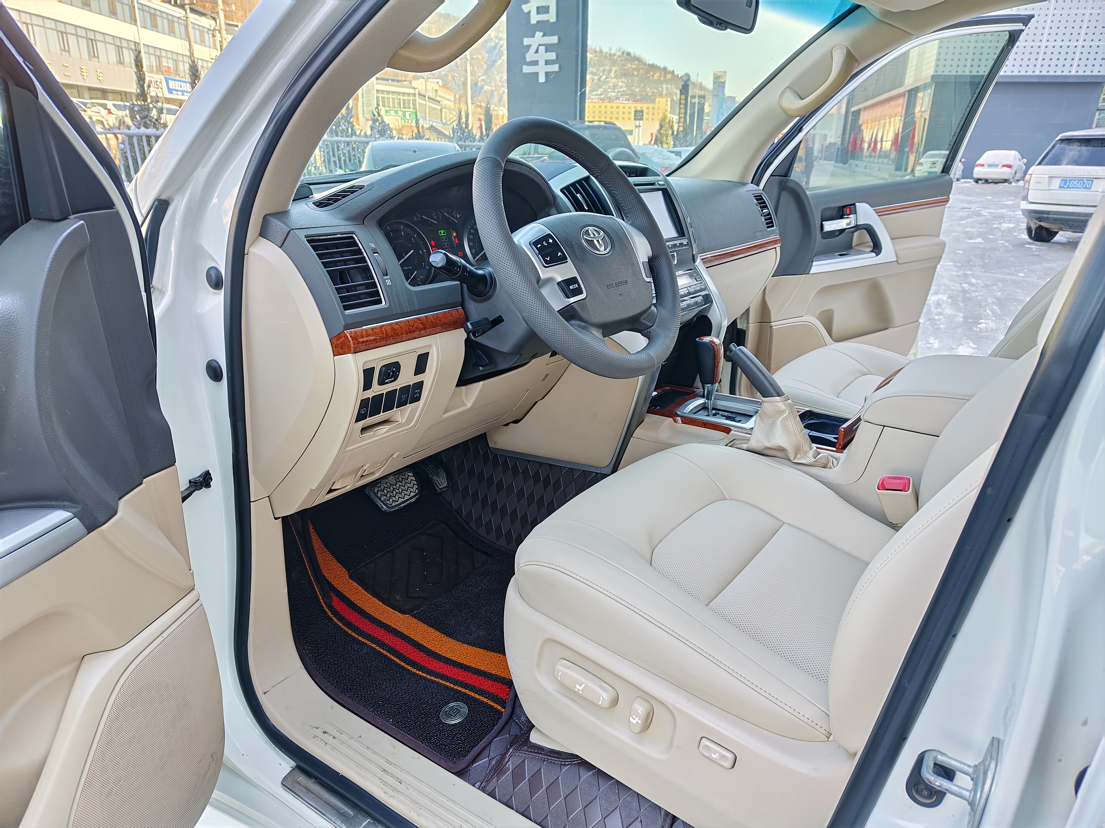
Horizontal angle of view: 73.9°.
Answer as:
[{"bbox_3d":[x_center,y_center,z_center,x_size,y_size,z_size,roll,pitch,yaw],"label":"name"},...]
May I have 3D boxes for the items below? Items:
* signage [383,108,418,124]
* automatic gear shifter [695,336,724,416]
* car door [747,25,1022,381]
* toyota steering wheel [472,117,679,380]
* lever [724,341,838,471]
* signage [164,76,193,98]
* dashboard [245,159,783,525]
[{"bbox_3d":[-23.428,-45.991,113.214,5.800,1.700,0.200,-16,26,-39],"label":"signage"},{"bbox_3d":[0.297,-0.070,1.355,0.060,0.160,0.055,16,25,37],"label":"automatic gear shifter"},{"bbox_3d":[0.993,-0.637,2.286,1.040,1.150,0.180,-12,23,-31],"label":"car door"},{"bbox_3d":[0.042,-0.228,1.014,0.110,0.388,0.388,-24,0,41],"label":"toyota steering wheel"},{"bbox_3d":[0.367,-0.015,1.181,0.195,0.175,0.085,16,25,37],"label":"lever"},{"bbox_3d":[-30.739,-26.928,60.587,0.200,1.400,6.000,0,20,-3],"label":"signage"},{"bbox_3d":[0.073,-0.284,1.493,0.520,0.490,1.470,16,25,37],"label":"dashboard"}]

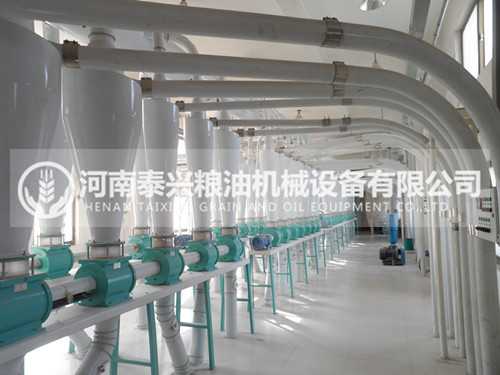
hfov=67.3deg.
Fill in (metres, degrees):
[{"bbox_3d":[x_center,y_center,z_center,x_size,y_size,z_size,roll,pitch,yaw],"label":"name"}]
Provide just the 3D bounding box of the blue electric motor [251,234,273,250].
[{"bbox_3d":[0.180,0.872,5.957,0.215,0.235,0.420,-3,-3,21],"label":"blue electric motor"}]

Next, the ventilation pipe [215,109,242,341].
[{"bbox_3d":[-0.256,0.433,4.772,0.320,2.840,0.320,-2,-4,0],"label":"ventilation pipe"}]

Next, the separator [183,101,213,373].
[{"bbox_3d":[-0.525,0.468,4.038,0.320,2.696,0.320,-2,-4,0],"label":"separator"}]

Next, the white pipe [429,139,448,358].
[{"bbox_3d":[1.966,0.611,3.916,0.064,2.246,0.064,-3,-4,20],"label":"white pipe"}]

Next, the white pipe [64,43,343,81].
[{"bbox_3d":[-0.244,-0.850,2.628,1.841,0.135,0.135,-1,-3,-14],"label":"white pipe"}]

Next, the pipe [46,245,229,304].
[{"bbox_3d":[-0.792,0.729,3.543,0.105,0.105,2.650,-3,-3,21],"label":"pipe"}]

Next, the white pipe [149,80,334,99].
[{"bbox_3d":[-0.049,-0.822,3.153,1.570,0.133,0.133,-1,-3,-6],"label":"white pipe"}]

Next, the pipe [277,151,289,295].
[{"bbox_3d":[0.606,0.635,7.080,0.220,2.668,0.220,-3,-4,20],"label":"pipe"}]

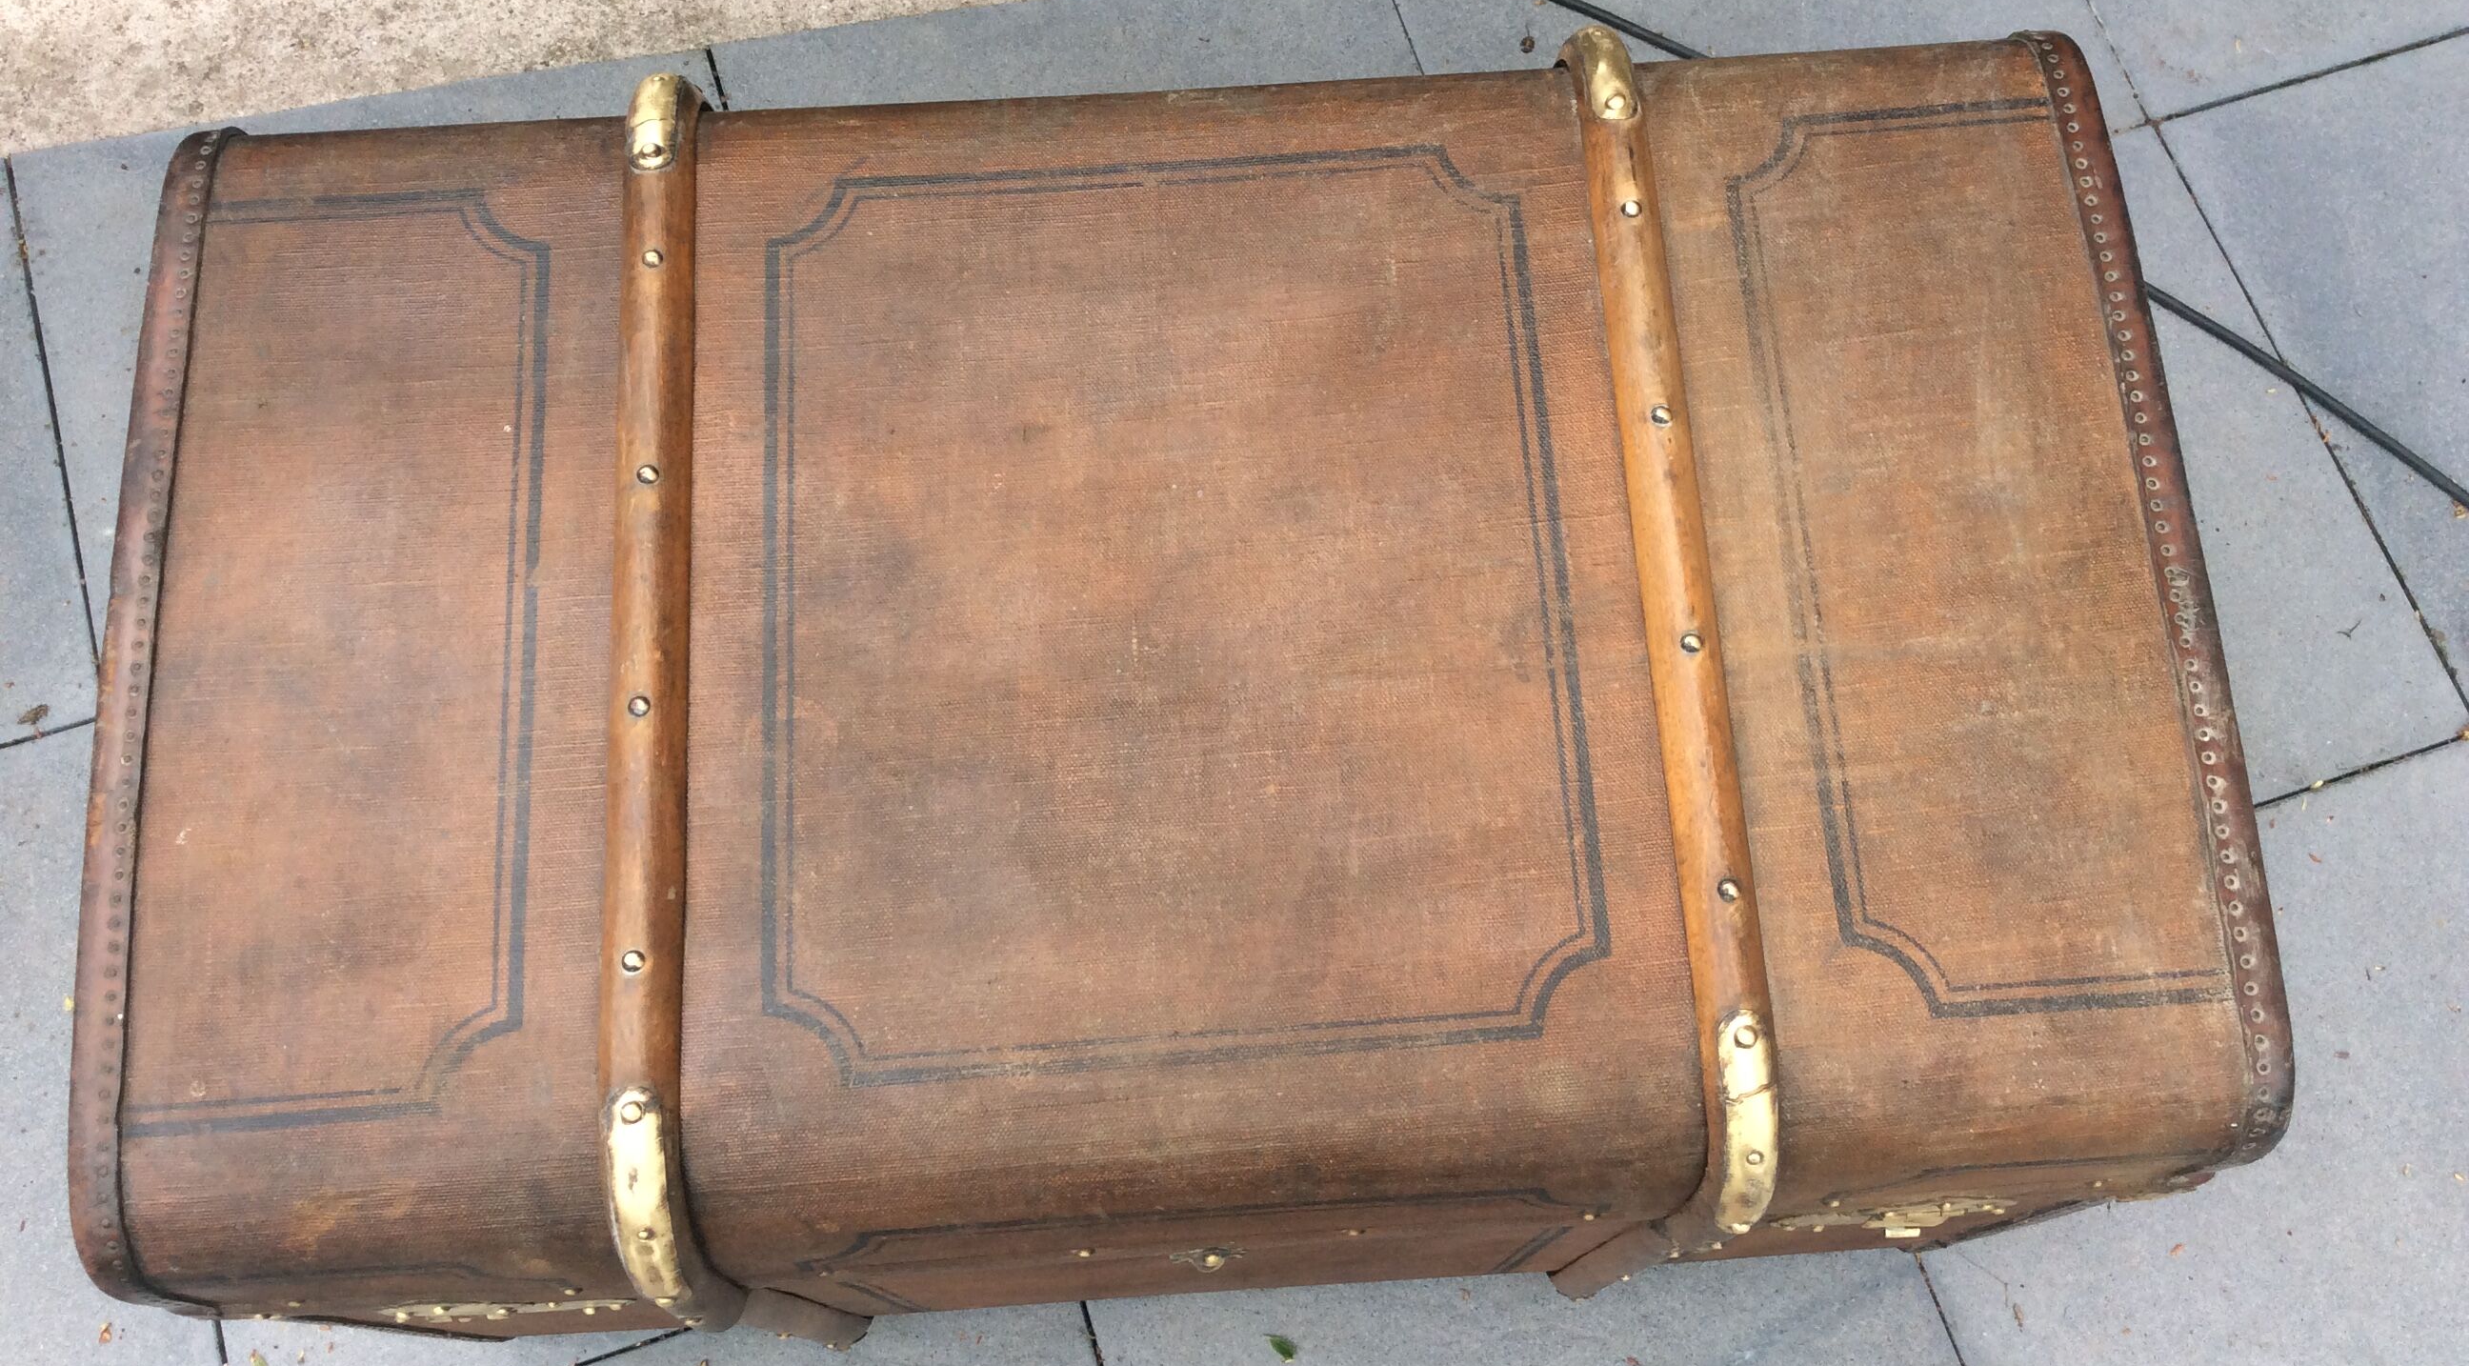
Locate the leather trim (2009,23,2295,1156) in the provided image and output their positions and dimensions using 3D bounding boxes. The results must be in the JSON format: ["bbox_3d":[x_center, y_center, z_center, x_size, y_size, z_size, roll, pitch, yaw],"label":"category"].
[{"bbox_3d":[0.414,-0.043,1.073,0.025,0.122,0.528,-3,71,-2],"label":"leather trim"}]

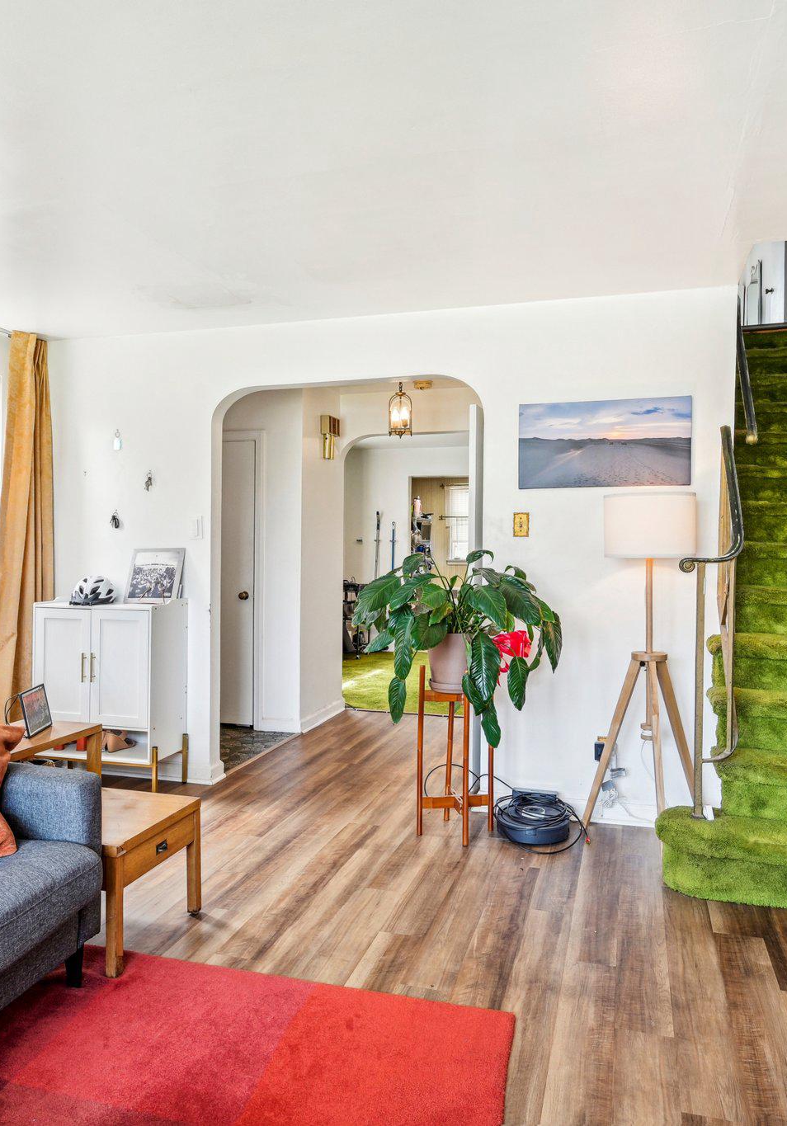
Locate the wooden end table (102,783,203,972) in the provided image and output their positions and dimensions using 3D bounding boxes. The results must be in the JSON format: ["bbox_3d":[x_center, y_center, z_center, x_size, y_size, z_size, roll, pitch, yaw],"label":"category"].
[{"bbox_3d":[-0.978,0.999,2.429,0.530,0.385,0.465,0,0,16],"label":"wooden end table"}]

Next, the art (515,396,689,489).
[{"bbox_3d":[0.953,-0.542,3.416,0.758,0.398,0.030,1,1,17],"label":"art"}]

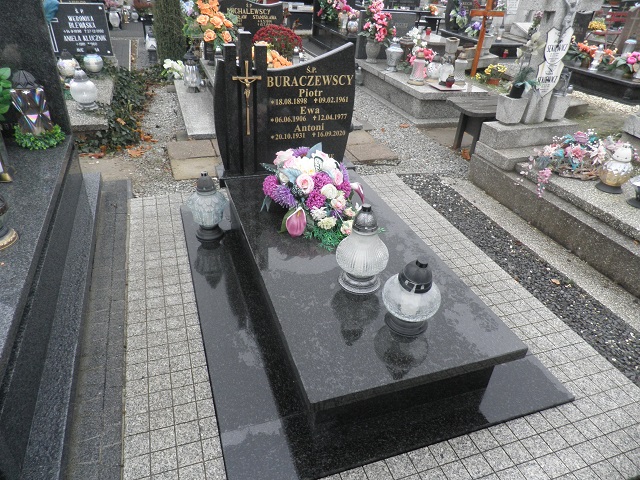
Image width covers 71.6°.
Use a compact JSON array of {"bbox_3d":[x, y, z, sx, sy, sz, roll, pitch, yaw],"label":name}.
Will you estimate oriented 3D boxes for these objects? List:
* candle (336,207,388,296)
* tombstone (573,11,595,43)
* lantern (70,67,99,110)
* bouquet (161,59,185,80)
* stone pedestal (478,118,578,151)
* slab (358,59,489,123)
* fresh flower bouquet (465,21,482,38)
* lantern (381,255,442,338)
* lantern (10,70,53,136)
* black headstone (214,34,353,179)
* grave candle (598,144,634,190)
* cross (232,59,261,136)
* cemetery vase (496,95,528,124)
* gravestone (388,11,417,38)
[{"bbox_3d":[0.183,0.023,1.823,0.220,0.355,0.220,3,32,-2],"label":"candle"},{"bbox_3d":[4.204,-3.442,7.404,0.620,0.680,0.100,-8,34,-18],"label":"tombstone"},{"bbox_3d":[-1.884,-1.216,3.537,0.203,0.315,0.203,-8,34,-18],"label":"lantern"},{"bbox_3d":[-1.585,-1.864,4.850,0.280,0.250,0.240,-8,34,-18],"label":"bouquet"},{"bbox_3d":[1.713,-0.874,3.615,0.800,0.145,0.200,-8,34,-18],"label":"stone pedestal"},{"bbox_3d":[1.039,-1.717,5.008,0.784,0.297,1.728,-8,34,-18],"label":"slab"},{"bbox_3d":[2.985,-4.080,8.600,0.330,0.290,0.280,-8,34,-18],"label":"fresh flower bouquet"},{"bbox_3d":[0.334,0.188,1.583,0.210,0.288,0.210,-8,34,-18],"label":"lantern"},{"bbox_3d":[-1.660,-0.759,2.516,0.201,0.371,0.201,-8,34,-18],"label":"lantern"},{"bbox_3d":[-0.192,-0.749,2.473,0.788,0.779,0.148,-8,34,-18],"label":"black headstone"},{"bbox_3d":[1.727,-0.421,2.563,0.191,0.278,0.191,-8,34,-18],"label":"grave candle"},{"bbox_3d":[-0.410,-0.801,2.549,0.170,0.420,0.030,-8,34,-18],"label":"cross"},{"bbox_3d":[1.535,-1.060,3.578,0.190,0.190,0.190,-8,34,-18],"label":"cemetery vase"},{"bbox_3d":[0.946,-2.919,6.334,0.800,0.610,0.140,-8,34,-18],"label":"gravestone"}]

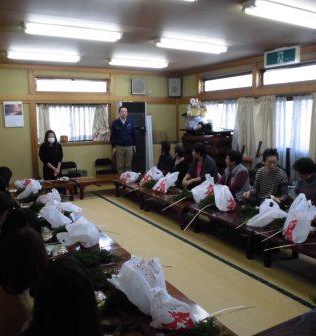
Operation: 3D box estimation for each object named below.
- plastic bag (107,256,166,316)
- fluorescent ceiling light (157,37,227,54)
[{"bbox_3d":[-0.139,0.753,2.198,0.310,0.250,0.420,-6,10,-31],"label":"plastic bag"},{"bbox_3d":[0.512,-1.813,5.058,1.250,0.110,0.260,-6,10,-31],"label":"fluorescent ceiling light"}]

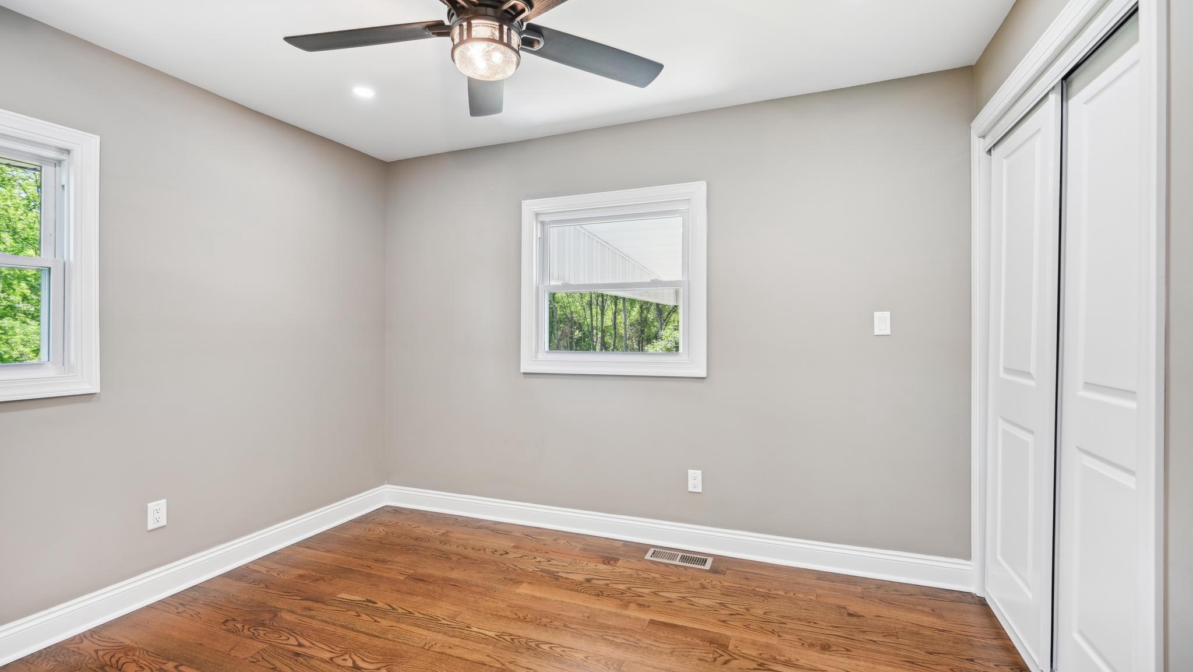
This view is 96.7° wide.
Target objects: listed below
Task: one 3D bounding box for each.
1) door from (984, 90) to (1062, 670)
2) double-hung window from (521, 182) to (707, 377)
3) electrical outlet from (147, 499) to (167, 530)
[{"bbox_3d":[1.656,0.164,2.080,0.036,1.960,0.615,0,0,22],"label":"door"},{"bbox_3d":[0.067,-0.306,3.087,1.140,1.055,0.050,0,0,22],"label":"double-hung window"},{"bbox_3d":[-1.980,0.807,2.393,0.010,0.119,0.075,0,0,22],"label":"electrical outlet"}]

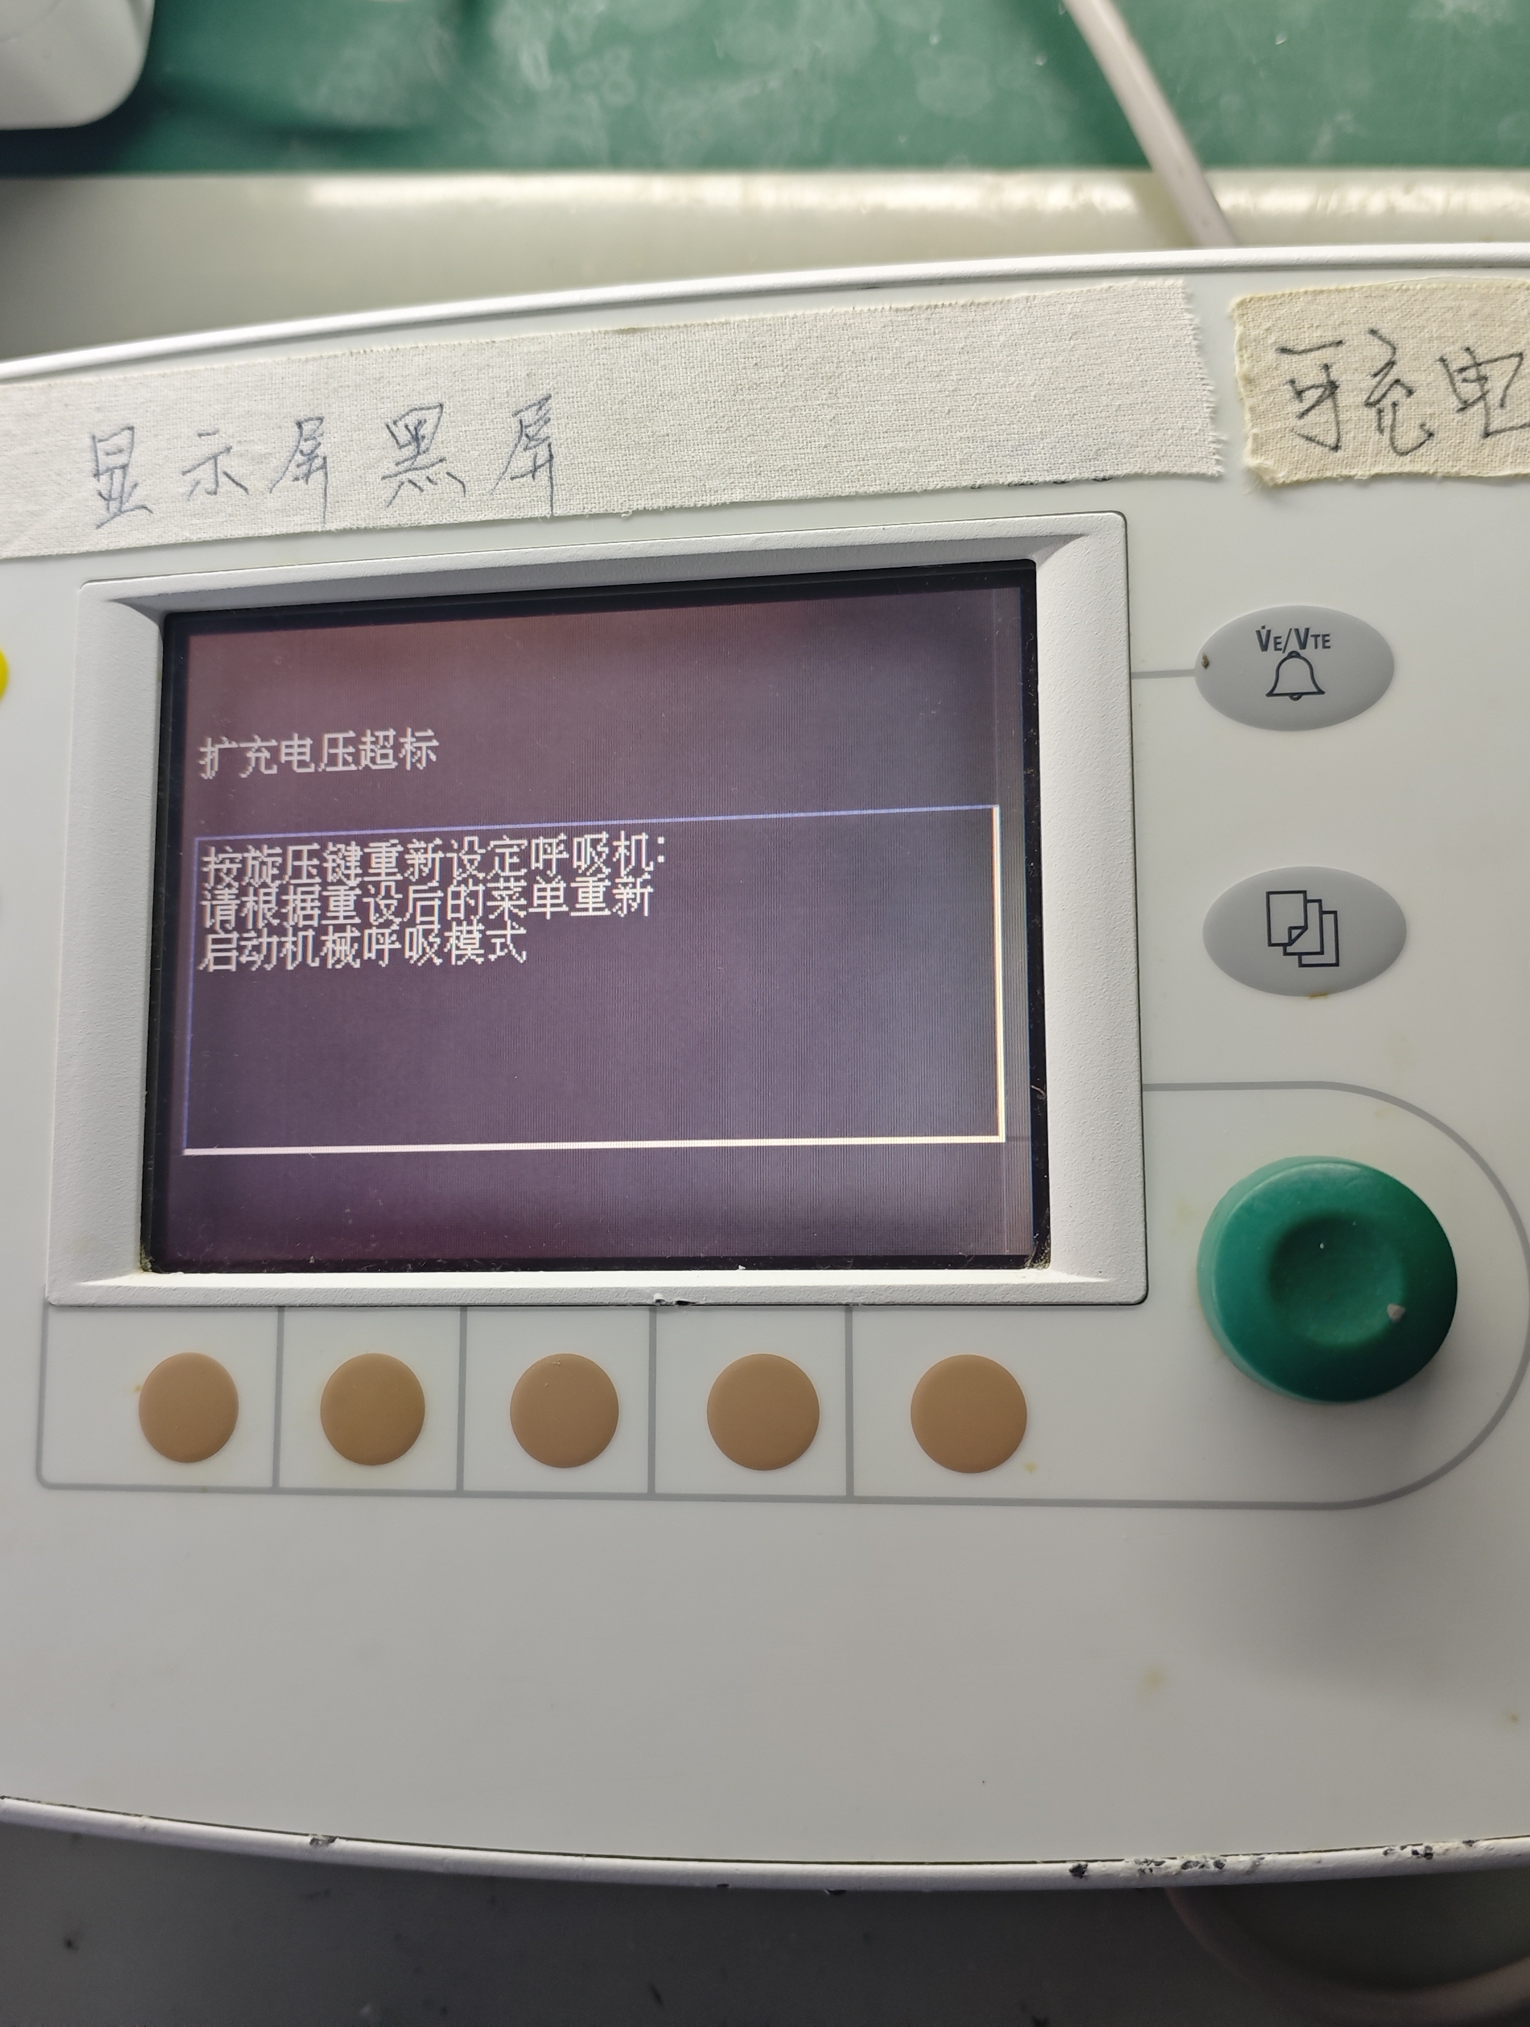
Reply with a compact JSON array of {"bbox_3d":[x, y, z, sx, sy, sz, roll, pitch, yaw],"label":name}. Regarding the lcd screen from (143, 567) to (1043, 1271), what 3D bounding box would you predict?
[{"bbox_3d":[-0.024,-0.012,0.257,0.119,0.004,0.090,-1,83,9],"label":"lcd screen"}]

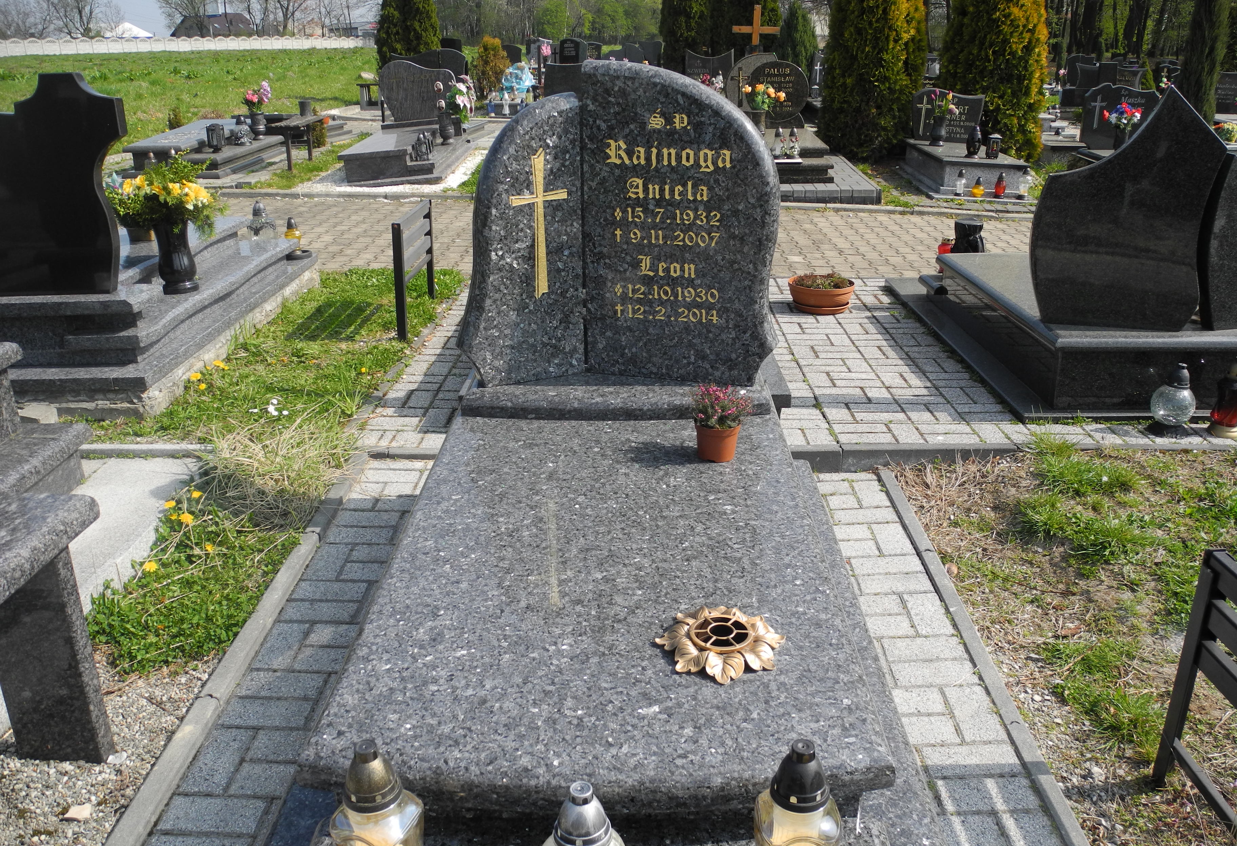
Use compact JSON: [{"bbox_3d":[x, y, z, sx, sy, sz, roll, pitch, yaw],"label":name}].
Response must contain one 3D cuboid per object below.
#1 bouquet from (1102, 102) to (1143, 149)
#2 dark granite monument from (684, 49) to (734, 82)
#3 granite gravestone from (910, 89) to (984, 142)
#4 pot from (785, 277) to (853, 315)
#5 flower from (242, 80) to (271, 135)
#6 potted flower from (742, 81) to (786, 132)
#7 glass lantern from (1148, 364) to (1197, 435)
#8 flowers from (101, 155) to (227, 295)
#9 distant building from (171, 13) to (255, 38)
[{"bbox_3d":[4.997,-2.927,9.912,0.385,0.470,0.300,6,22,14],"label":"bouquet"},{"bbox_3d":[1.459,-5.573,16.073,0.820,0.800,0.100,0,21,0],"label":"dark granite monument"},{"bbox_3d":[3.509,-3.270,10.637,0.740,0.541,0.090,3,21,8],"label":"granite gravestone"},{"bbox_3d":[1.060,-0.676,5.241,0.350,0.154,0.320,0,21,0],"label":"pot"},{"bbox_3d":[-4.169,-3.621,11.574,0.310,0.647,0.280,0,21,0],"label":"flower"},{"bbox_3d":[1.520,-3.316,10.566,0.440,0.541,0.340,0,21,0],"label":"potted flower"},{"bbox_3d":[1.953,-0.087,3.508,0.148,0.254,0.148,0,21,0],"label":"glass lantern"},{"bbox_3d":[-2.047,-0.902,4.525,0.520,0.562,0.420,0,21,0],"label":"flowers"},{"bbox_3d":[-69.987,-67.289,172.329,13.000,6.034,10.000,-12,24,-28],"label":"distant building"}]

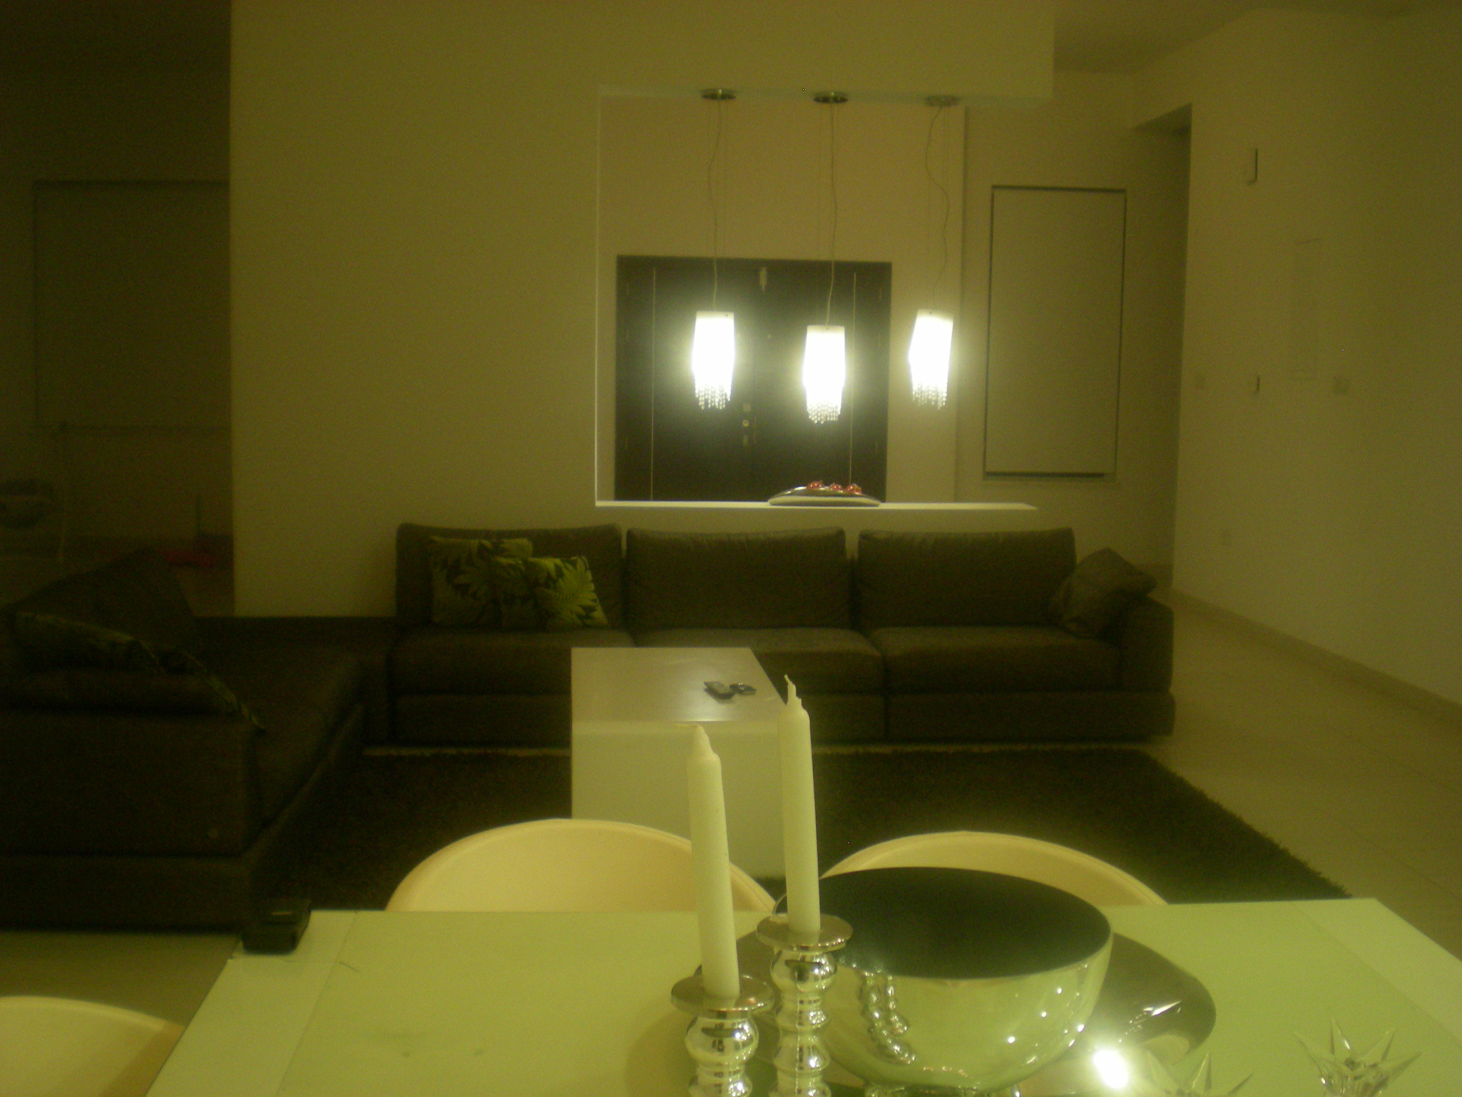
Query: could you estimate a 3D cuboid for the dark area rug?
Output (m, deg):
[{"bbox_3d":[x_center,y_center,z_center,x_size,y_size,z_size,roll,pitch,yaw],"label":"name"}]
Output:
[{"bbox_3d":[0.182,0.874,5.060,3.050,0.030,2.050,0,7,-5],"label":"dark area rug"}]

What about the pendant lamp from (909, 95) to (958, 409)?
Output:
[{"bbox_3d":[0.883,-1.290,6.973,0.200,1.337,0.180,0,7,-5],"label":"pendant lamp"}]

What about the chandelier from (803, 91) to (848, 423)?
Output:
[{"bbox_3d":[0.412,-1.257,6.938,0.185,1.404,0.180,0,7,-5],"label":"chandelier"}]

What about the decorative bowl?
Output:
[{"bbox_3d":[0.203,0.456,1.573,0.315,0.190,0.315,1,7,0],"label":"decorative bowl"}]

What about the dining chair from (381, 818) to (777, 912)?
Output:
[{"bbox_3d":[-0.215,0.837,2.210,0.570,0.790,0.550,0,7,-10],"label":"dining chair"}]

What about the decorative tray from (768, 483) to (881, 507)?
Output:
[{"bbox_3d":[0.412,-0.234,7.055,0.480,0.095,0.200,0,7,-5],"label":"decorative tray"}]

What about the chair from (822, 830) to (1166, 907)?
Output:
[{"bbox_3d":[0.358,0.847,2.200,0.570,0.790,0.550,1,7,-3],"label":"chair"}]

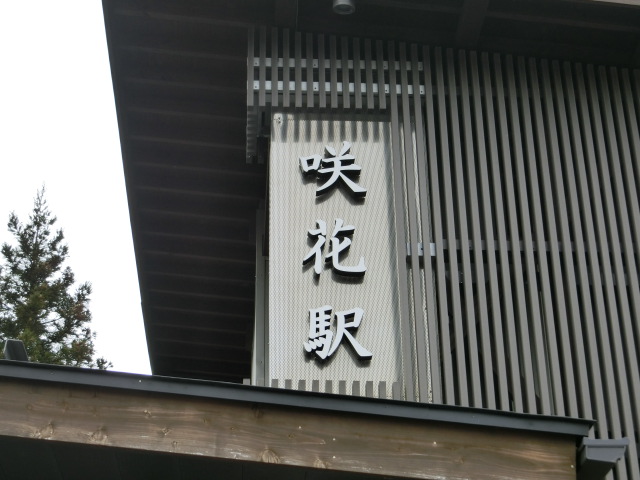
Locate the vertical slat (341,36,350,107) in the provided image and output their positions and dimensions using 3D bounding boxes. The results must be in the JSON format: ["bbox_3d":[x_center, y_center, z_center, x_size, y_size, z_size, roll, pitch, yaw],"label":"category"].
[{"bbox_3d":[0.141,-0.919,7.174,0.035,0.490,0.042,1,-29,-3],"label":"vertical slat"}]

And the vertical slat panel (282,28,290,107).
[{"bbox_3d":[-0.199,-1.000,7.612,0.039,0.580,0.050,1,-31,-3],"label":"vertical slat panel"}]

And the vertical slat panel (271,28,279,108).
[{"bbox_3d":[-0.247,-0.936,7.090,0.035,0.545,0.049,1,-31,-3],"label":"vertical slat panel"}]

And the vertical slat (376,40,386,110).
[{"bbox_3d":[0.339,-0.907,7.181,0.035,0.471,0.042,1,-29,-3],"label":"vertical slat"}]

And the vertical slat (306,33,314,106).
[{"bbox_3d":[-0.057,-0.930,7.167,0.035,0.507,0.042,1,-29,-3],"label":"vertical slat"}]

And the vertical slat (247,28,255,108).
[{"bbox_3d":[-0.382,-0.948,7.154,0.035,0.538,0.042,1,-29,-3],"label":"vertical slat"}]

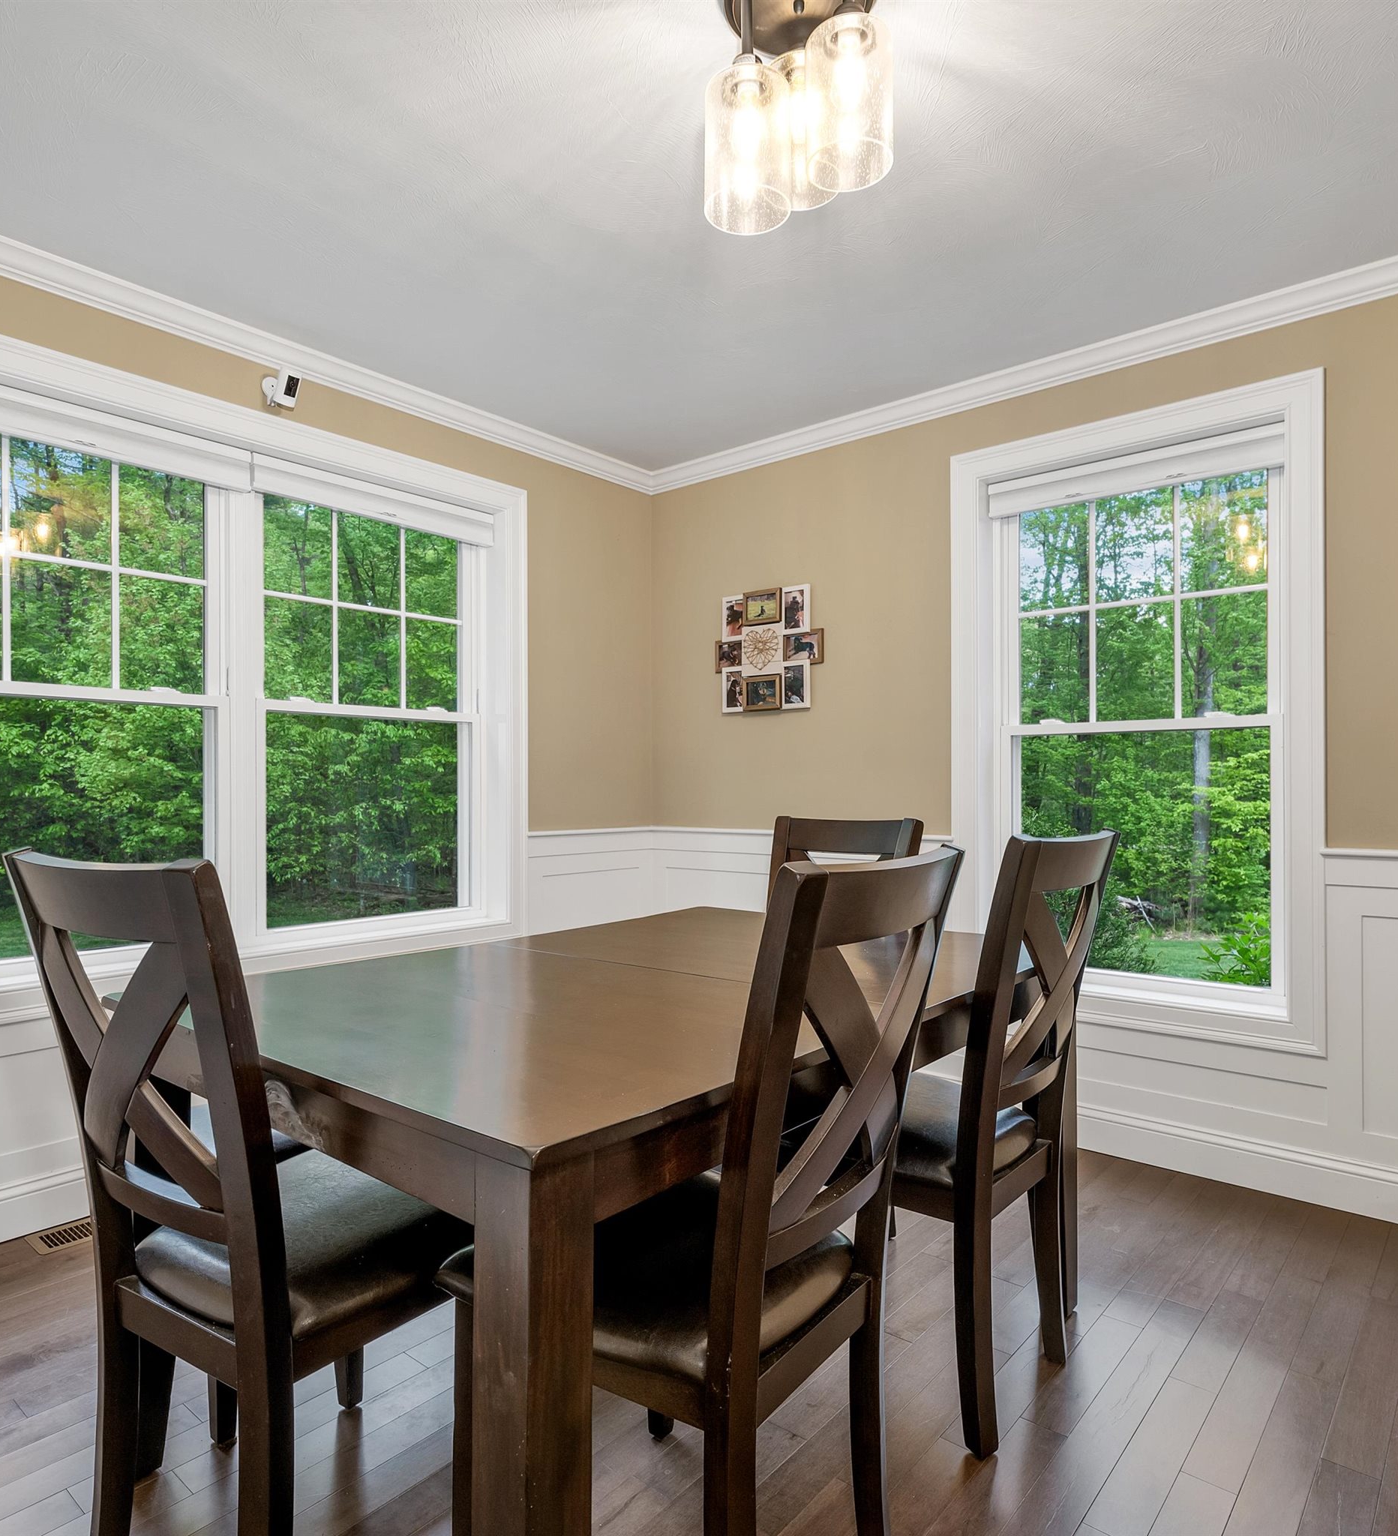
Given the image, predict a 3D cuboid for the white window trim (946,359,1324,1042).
[{"bbox_3d":[1.288,-0.138,2.727,1.022,1.834,0.120,-1,-2,38],"label":"white window trim"}]

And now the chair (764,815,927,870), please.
[{"bbox_3d":[0.190,0.640,2.145,0.455,1.010,0.560,-1,-2,40],"label":"chair"}]

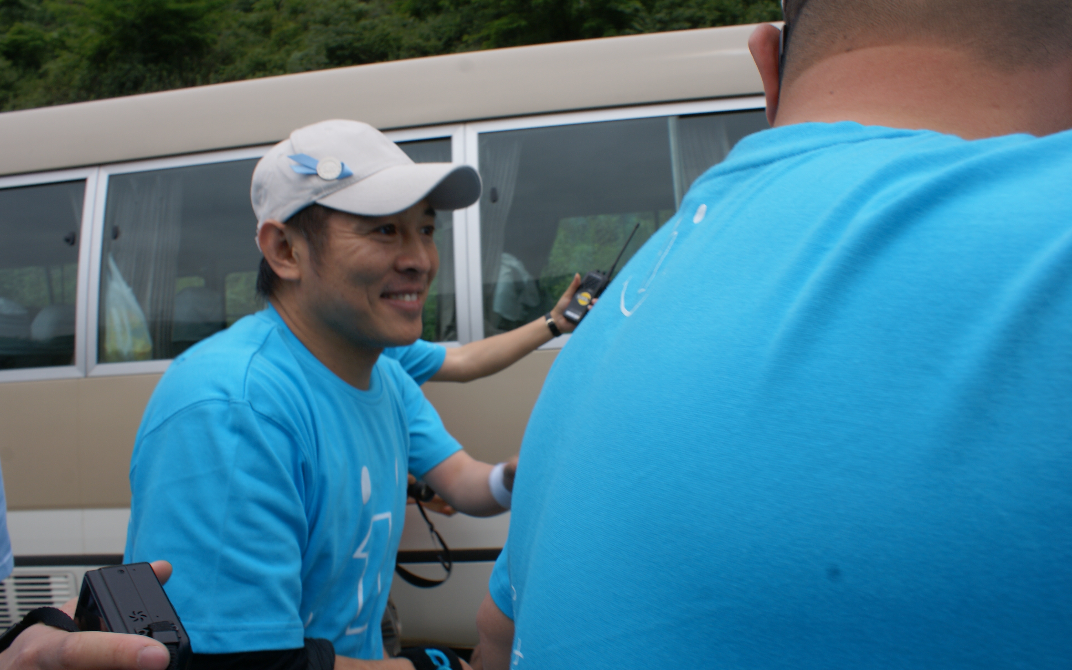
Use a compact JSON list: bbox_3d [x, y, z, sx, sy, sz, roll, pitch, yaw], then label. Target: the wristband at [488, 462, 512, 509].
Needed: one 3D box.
[{"bbox_3d":[-0.030,0.215,1.140,0.062,0.071,0.048,4,-13,-32],"label":"wristband"}]

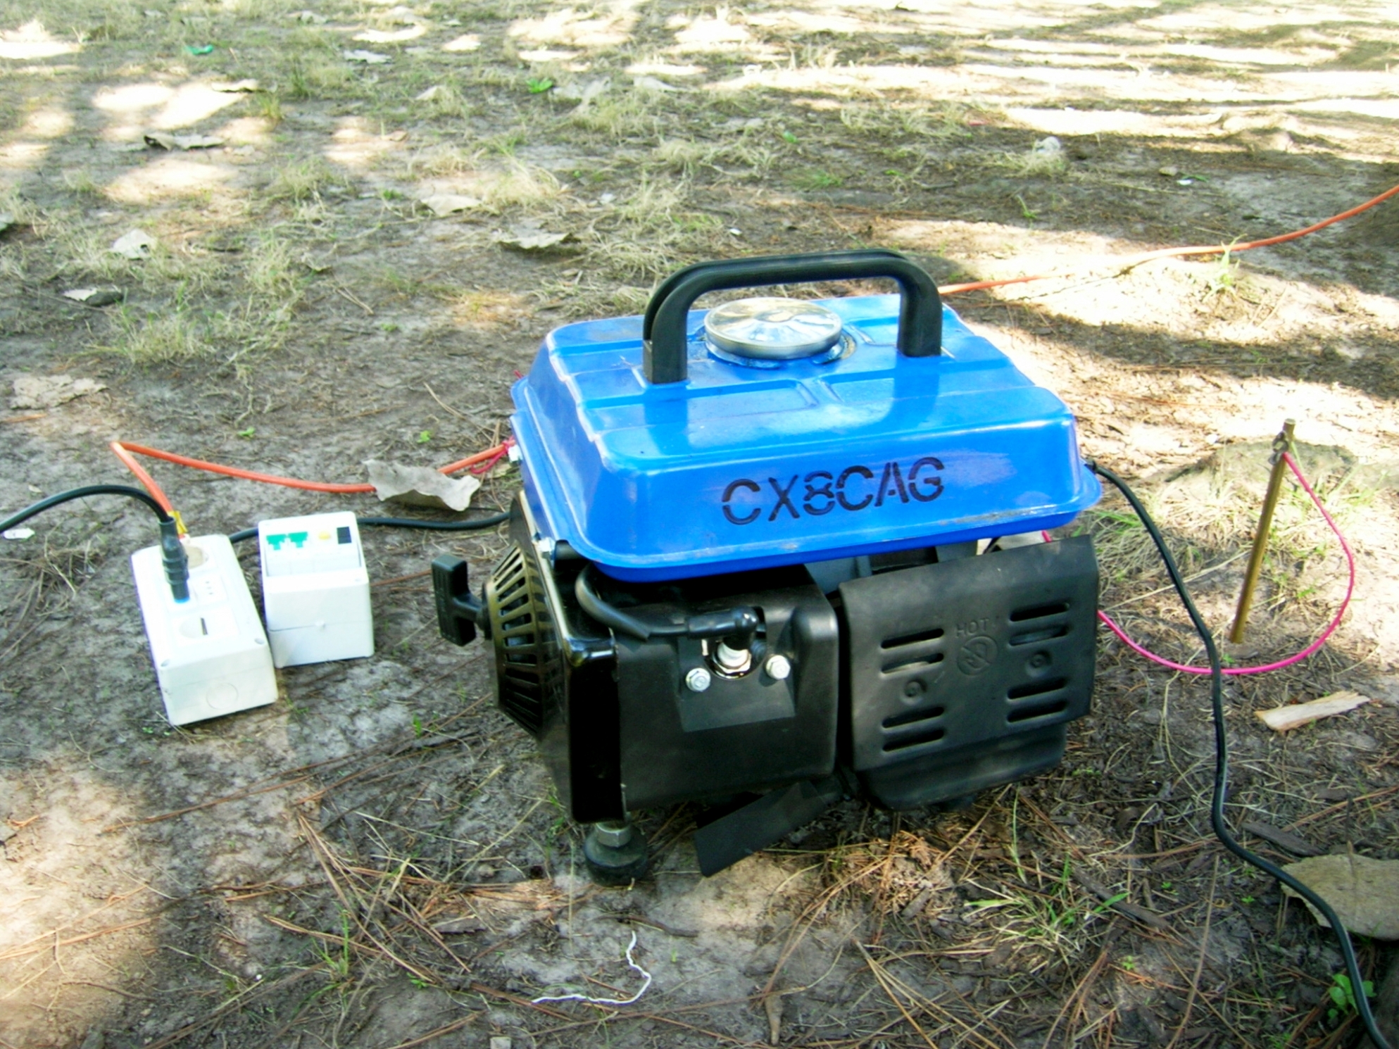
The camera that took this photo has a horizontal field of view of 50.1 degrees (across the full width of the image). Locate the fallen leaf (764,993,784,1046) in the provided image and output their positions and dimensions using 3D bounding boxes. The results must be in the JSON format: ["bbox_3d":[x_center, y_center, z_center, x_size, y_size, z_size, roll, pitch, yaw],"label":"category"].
[{"bbox_3d":[0.043,0.285,0.862,0.011,0.006,0.035,1,29,1],"label":"fallen leaf"}]

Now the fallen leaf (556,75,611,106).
[{"bbox_3d":[-0.222,-0.820,2.815,0.098,0.040,0.080,-1,29,-3],"label":"fallen leaf"}]

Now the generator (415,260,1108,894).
[{"bbox_3d":[0.028,-0.011,0.987,0.404,0.332,0.327,-7,30,-13],"label":"generator"}]

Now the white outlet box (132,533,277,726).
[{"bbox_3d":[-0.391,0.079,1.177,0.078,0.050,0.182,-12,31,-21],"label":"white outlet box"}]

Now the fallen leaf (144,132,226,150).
[{"bbox_3d":[-0.858,-0.640,2.495,0.131,0.020,0.065,-9,30,-17],"label":"fallen leaf"}]

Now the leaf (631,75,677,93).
[{"bbox_3d":[-0.085,-0.843,2.862,0.085,0.020,0.070,-1,29,-1],"label":"leaf"}]

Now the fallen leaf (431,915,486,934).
[{"bbox_3d":[-0.149,0.248,0.925,0.033,0.006,0.013,-2,29,-4],"label":"fallen leaf"}]

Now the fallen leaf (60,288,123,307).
[{"bbox_3d":[-0.753,-0.282,1.857,0.075,0.013,0.042,-12,31,-20],"label":"fallen leaf"}]

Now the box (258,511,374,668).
[{"bbox_3d":[-0.309,0.051,1.210,0.077,0.067,0.118,-8,30,-14],"label":"box"}]

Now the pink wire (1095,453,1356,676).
[{"bbox_3d":[0.403,0.031,1.158,0.205,0.175,0.060,-4,29,-8],"label":"pink wire"}]

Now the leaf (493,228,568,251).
[{"bbox_3d":[-0.230,-0.391,2.048,0.102,0.018,0.055,-3,29,-6],"label":"leaf"}]

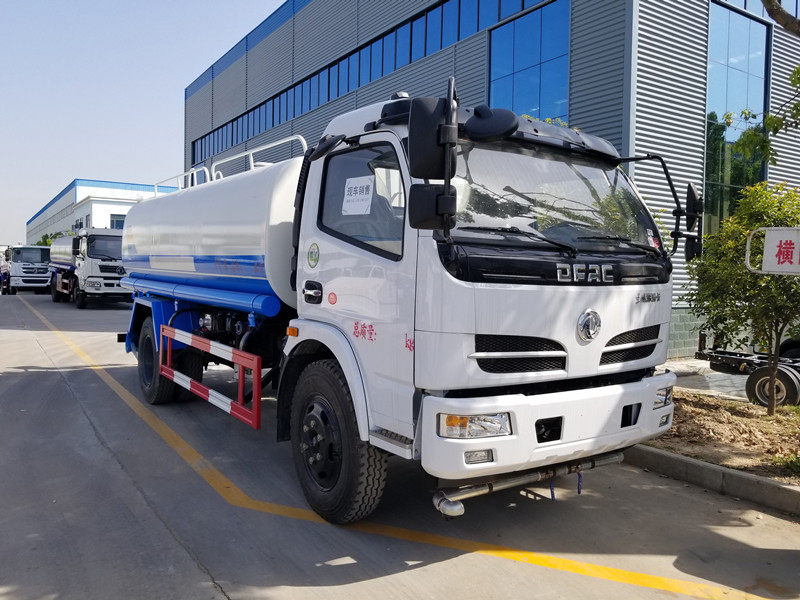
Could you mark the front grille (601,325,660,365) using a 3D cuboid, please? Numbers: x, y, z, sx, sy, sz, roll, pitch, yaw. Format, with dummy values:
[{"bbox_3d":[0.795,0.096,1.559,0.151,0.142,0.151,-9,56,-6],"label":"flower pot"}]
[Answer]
[{"bbox_3d":[1.427,0.285,3.743,0.670,0.235,0.080,0,3,-39],"label":"front grille"}]

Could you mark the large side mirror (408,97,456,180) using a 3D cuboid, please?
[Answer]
[{"bbox_3d":[0.156,-0.777,2.890,0.225,0.385,0.090,2,2,-5],"label":"large side mirror"}]

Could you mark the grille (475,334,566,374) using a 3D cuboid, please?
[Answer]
[{"bbox_3d":[0.635,0.281,3.167,0.670,0.235,0.080,0,3,-33],"label":"grille"}]

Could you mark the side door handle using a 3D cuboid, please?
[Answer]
[{"bbox_3d":[-0.560,-0.048,3.860,0.060,0.150,0.225,0,3,-36],"label":"side door handle"}]

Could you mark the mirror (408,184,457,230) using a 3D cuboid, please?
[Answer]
[{"bbox_3d":[0.157,-0.449,2.900,0.222,0.218,0.085,2,2,-5],"label":"mirror"}]

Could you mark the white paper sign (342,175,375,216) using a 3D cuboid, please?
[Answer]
[{"bbox_3d":[-0.234,-0.581,3.368,0.004,0.210,0.297,6,2,-36],"label":"white paper sign"}]

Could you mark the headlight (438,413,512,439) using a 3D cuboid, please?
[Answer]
[{"bbox_3d":[0.361,0.616,2.954,0.390,0.125,0.130,1,3,-26],"label":"headlight"}]

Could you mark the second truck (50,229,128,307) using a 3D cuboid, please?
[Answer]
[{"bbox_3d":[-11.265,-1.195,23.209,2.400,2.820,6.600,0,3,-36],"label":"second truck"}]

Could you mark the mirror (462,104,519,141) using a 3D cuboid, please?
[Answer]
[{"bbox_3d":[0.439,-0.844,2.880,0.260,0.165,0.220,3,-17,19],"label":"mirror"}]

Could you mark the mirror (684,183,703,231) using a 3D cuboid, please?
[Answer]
[{"bbox_3d":[2.044,-0.644,4.184,0.085,0.350,0.200,4,3,34],"label":"mirror"}]

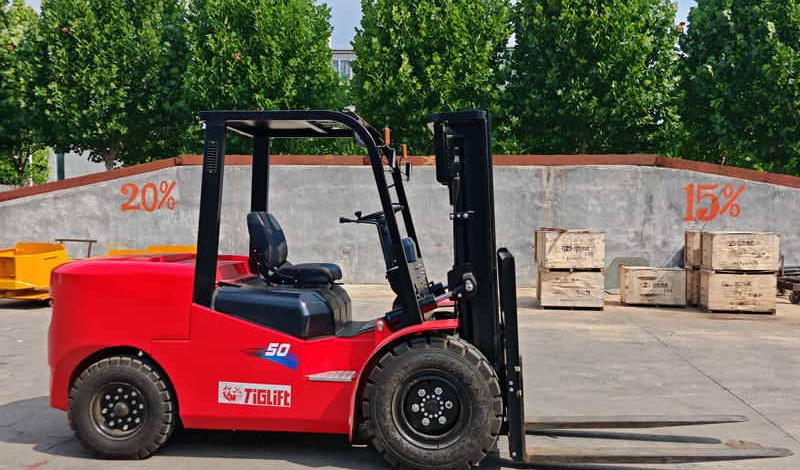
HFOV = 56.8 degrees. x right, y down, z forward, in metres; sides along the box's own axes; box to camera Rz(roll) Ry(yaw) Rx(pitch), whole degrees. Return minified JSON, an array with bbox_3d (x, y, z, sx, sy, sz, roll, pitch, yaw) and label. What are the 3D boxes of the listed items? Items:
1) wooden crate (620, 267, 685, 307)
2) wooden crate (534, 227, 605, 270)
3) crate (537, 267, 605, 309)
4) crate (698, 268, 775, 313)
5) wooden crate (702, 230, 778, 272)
[{"bbox_3d":[4.066,0.829,11.935,0.910,0.590,0.680,1,3,9],"label":"wooden crate"},{"bbox_3d":[2.656,0.245,11.604,0.920,0.600,0.700,0,3,-3],"label":"wooden crate"},{"bbox_3d":[2.657,0.841,11.594,0.930,0.590,0.690,0,3,5],"label":"crate"},{"bbox_3d":[5.153,0.862,11.322,0.930,0.590,0.680,1,3,10],"label":"crate"},{"bbox_3d":[5.205,0.275,11.354,0.930,0.585,0.680,1,3,8],"label":"wooden crate"}]

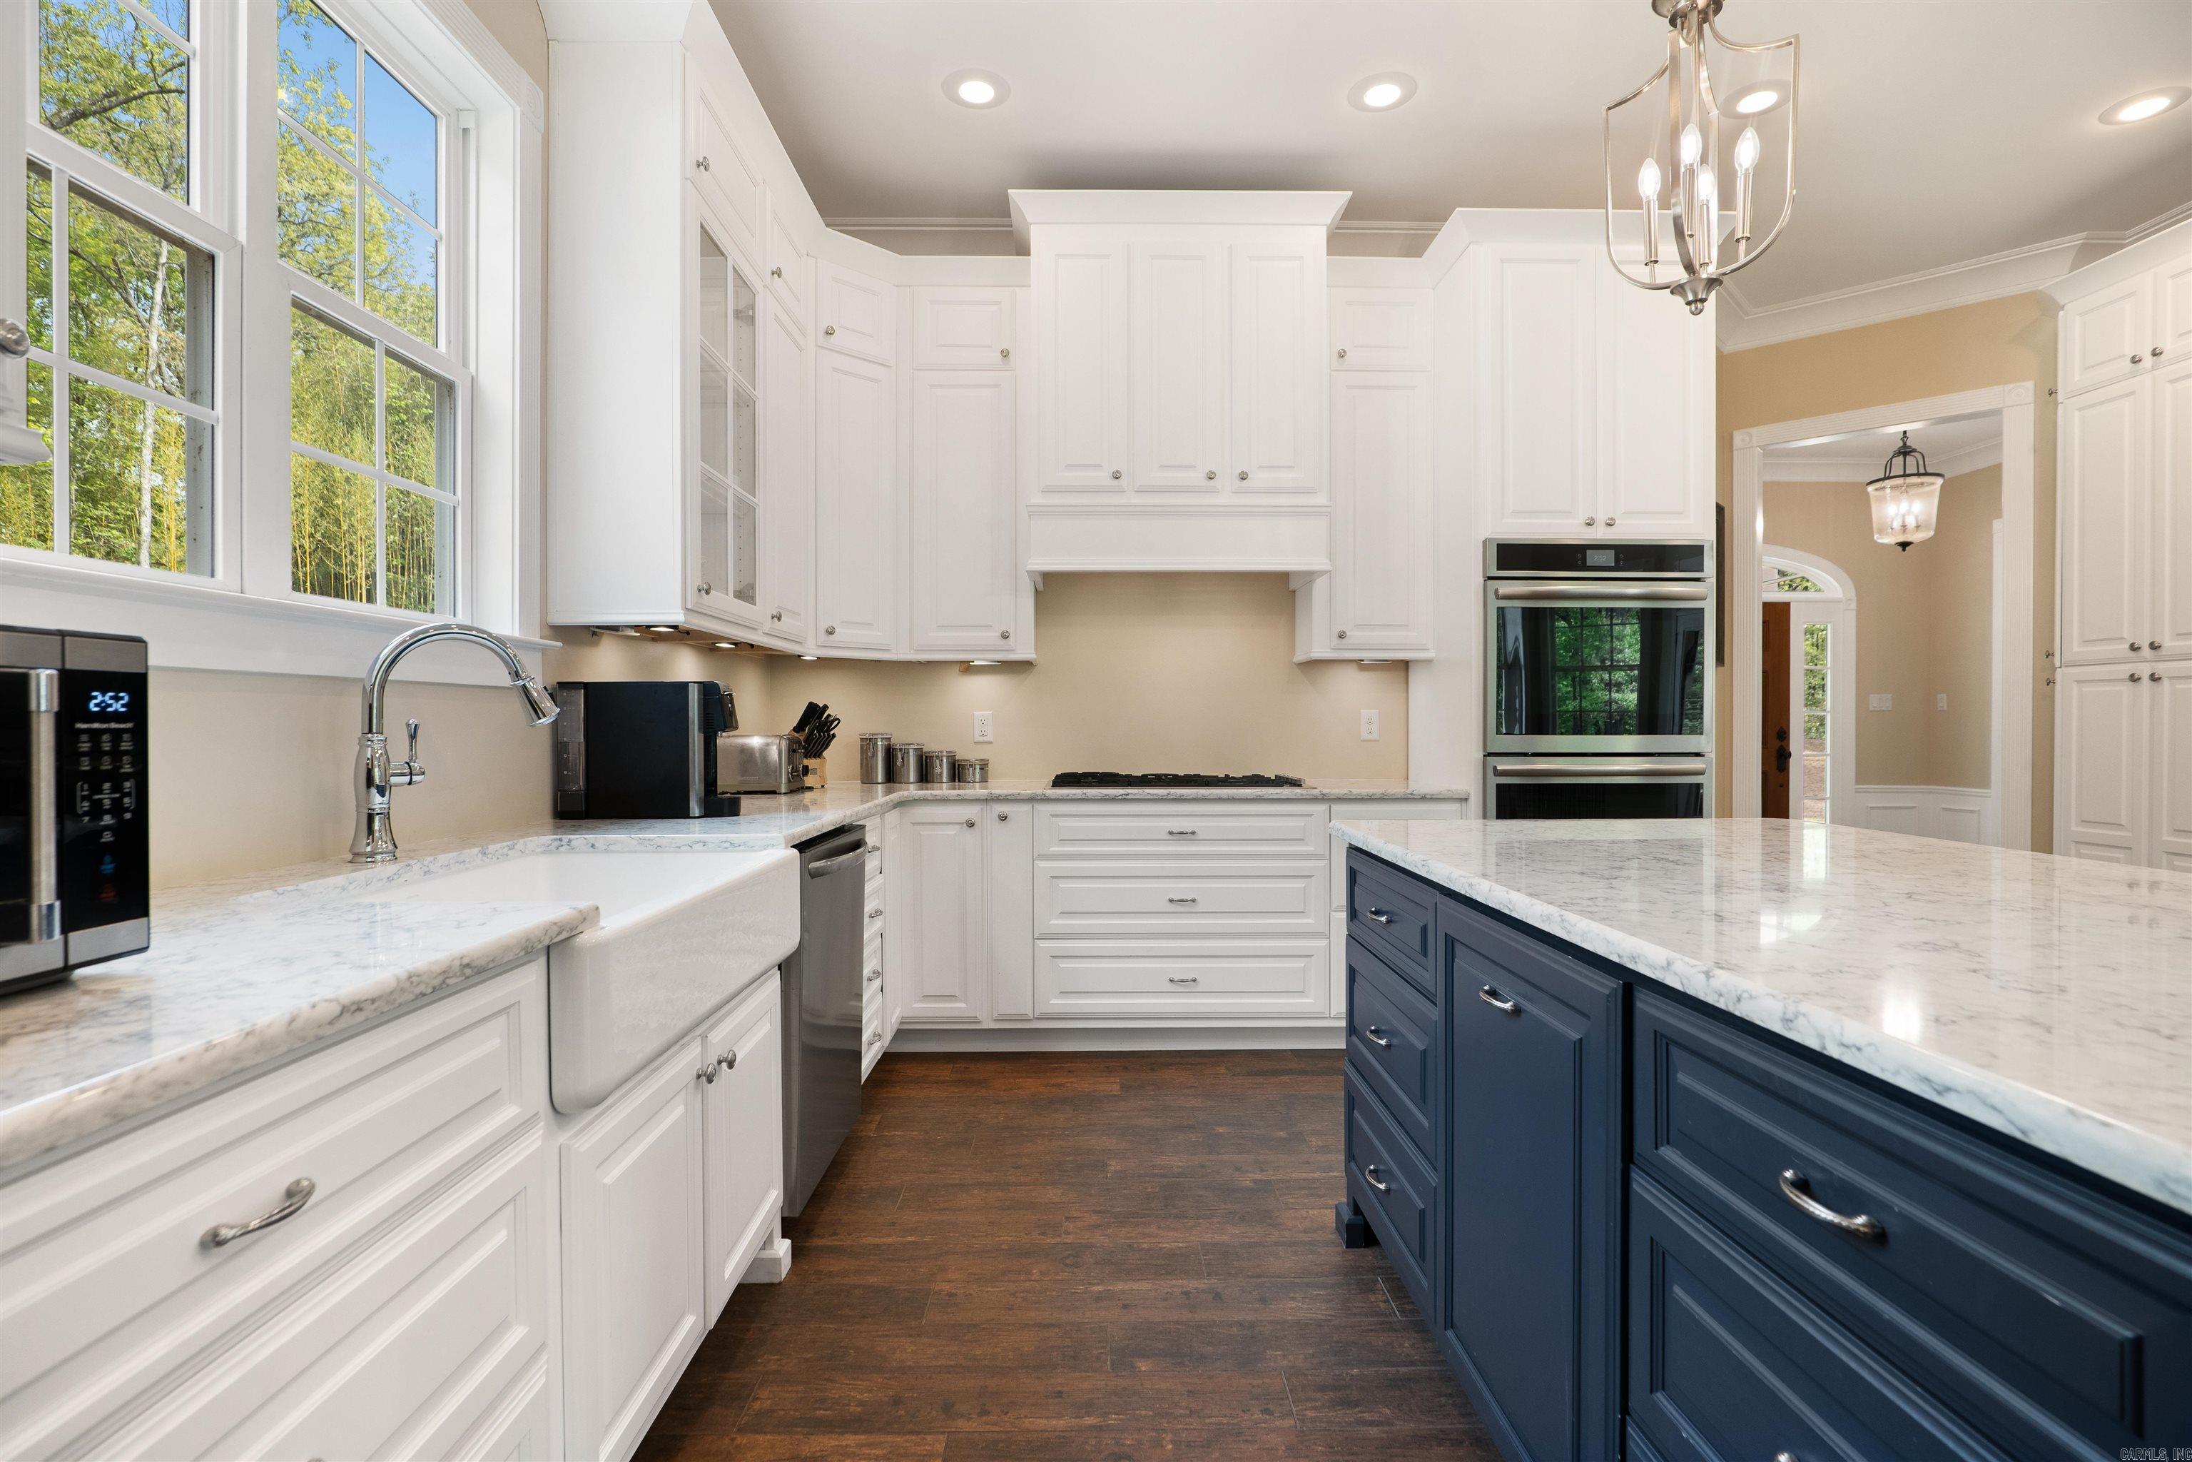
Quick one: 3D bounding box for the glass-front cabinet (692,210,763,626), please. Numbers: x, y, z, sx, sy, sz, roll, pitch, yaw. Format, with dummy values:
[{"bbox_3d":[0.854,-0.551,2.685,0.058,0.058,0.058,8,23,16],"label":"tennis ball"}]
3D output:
[{"bbox_3d":[-1.160,-0.815,2.645,0.330,1.060,0.545,0,0,-1],"label":"glass-front cabinet"}]

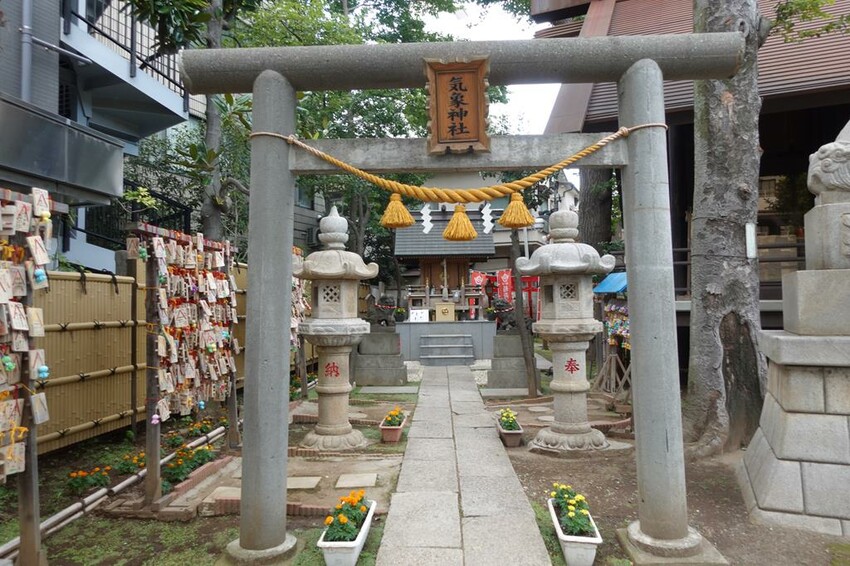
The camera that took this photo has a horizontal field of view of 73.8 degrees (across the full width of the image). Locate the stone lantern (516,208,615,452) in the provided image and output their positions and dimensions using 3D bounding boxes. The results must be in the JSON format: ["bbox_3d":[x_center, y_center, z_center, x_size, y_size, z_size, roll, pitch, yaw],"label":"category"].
[{"bbox_3d":[1.474,0.429,5.923,1.030,2.450,0.920,-1,-1,7],"label":"stone lantern"}]

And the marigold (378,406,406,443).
[{"bbox_3d":[-0.350,1.516,6.196,0.245,0.330,0.620,-1,-1,2],"label":"marigold"}]

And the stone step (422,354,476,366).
[{"bbox_3d":[0.484,1.701,12.282,1.150,0.180,0.320,-1,-1,2],"label":"stone step"}]

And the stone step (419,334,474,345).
[{"bbox_3d":[0.488,1.337,12.869,1.150,0.200,0.320,-1,-1,2],"label":"stone step"}]

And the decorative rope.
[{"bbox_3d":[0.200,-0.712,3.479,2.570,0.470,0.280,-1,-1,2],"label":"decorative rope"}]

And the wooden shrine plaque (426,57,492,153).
[{"bbox_3d":[0.200,-1.047,3.386,0.380,0.525,0.120,-1,10,2],"label":"wooden shrine plaque"}]

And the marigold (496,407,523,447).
[{"bbox_3d":[0.882,1.487,5.950,0.240,0.350,0.640,-1,-1,1],"label":"marigold"}]

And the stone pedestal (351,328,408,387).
[{"bbox_3d":[-0.781,1.249,10.056,0.880,1.020,0.800,-1,-1,2],"label":"stone pedestal"}]

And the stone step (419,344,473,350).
[{"bbox_3d":[0.484,1.526,12.565,1.150,0.190,0.320,-1,-1,2],"label":"stone step"}]

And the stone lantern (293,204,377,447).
[{"bbox_3d":[-0.971,0.427,6.144,0.990,2.520,0.900,-1,-1,2],"label":"stone lantern"}]

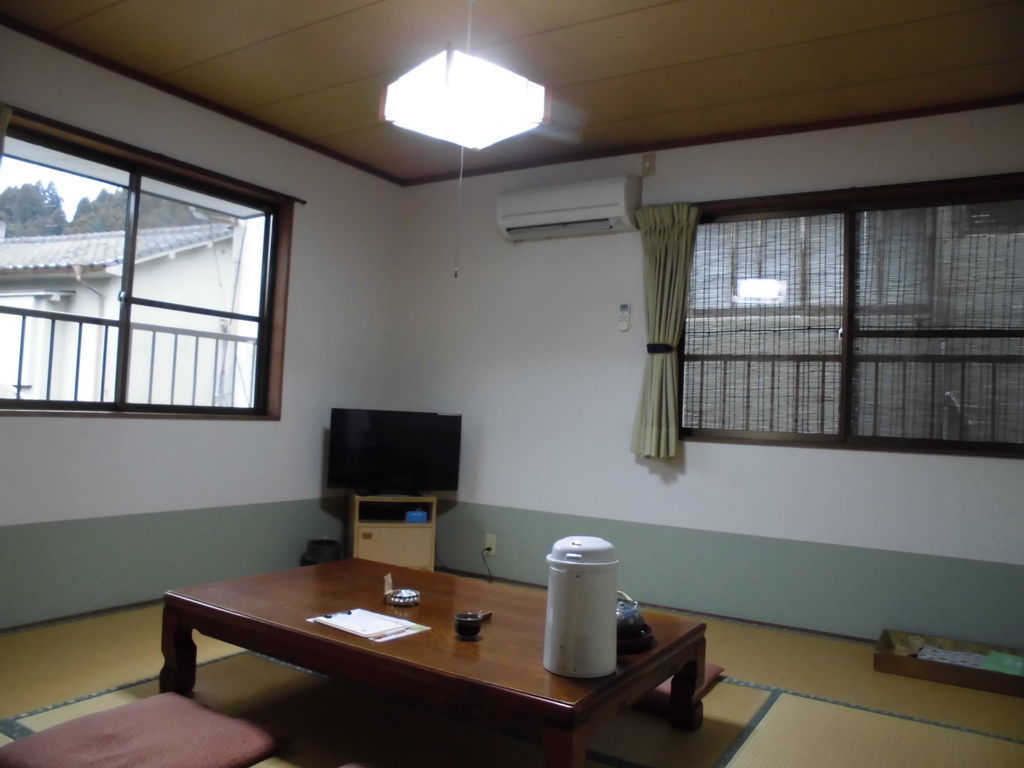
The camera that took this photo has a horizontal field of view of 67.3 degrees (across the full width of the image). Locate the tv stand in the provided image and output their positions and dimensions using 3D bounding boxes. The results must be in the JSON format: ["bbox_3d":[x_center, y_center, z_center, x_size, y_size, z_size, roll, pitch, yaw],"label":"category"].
[{"bbox_3d":[-0.709,0.876,4.525,0.459,0.453,0.360,3,-2,-15],"label":"tv stand"}]

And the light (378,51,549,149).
[{"bbox_3d":[-0.157,-0.929,2.562,0.397,0.120,0.397,4,-3,-39],"label":"light"}]

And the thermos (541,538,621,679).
[{"bbox_3d":[0.187,0.569,2.011,0.190,0.325,0.207,2,-2,15],"label":"thermos"}]

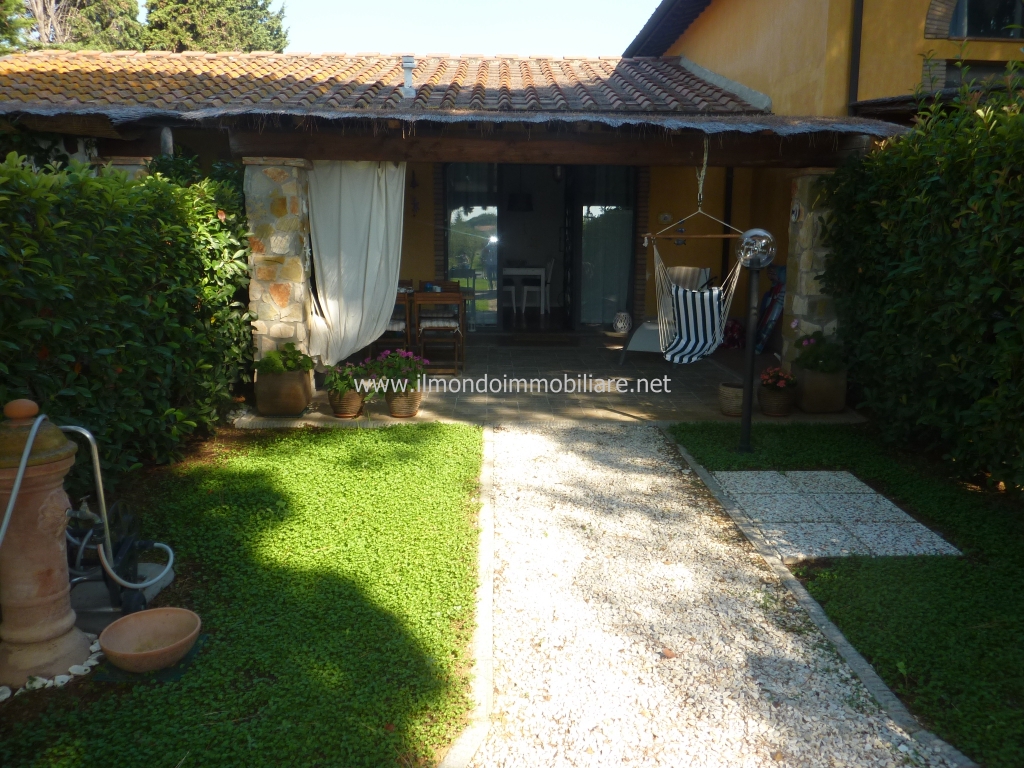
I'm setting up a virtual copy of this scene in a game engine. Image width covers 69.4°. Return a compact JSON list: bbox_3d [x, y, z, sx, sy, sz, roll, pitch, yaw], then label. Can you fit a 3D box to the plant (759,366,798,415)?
[{"bbox_3d":[2.168,0.056,6.045,0.290,0.370,0.290,0,11,-1],"label":"plant"}]

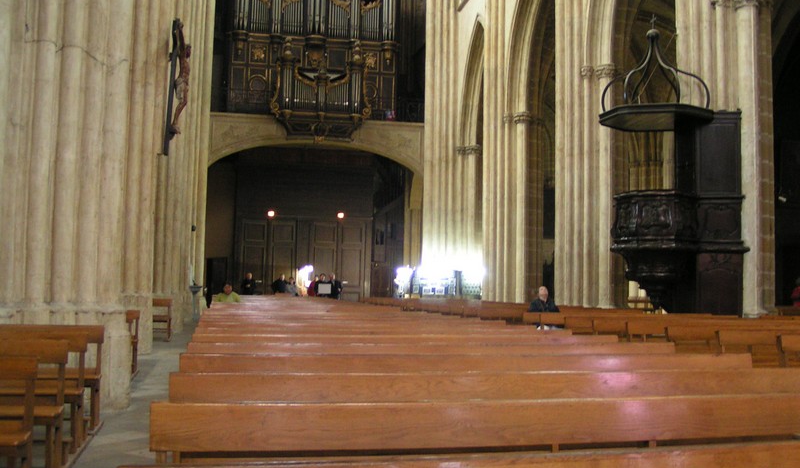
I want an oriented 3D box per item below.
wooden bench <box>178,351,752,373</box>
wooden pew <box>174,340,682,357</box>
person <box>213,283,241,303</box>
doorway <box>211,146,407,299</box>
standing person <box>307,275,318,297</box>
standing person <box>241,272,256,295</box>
[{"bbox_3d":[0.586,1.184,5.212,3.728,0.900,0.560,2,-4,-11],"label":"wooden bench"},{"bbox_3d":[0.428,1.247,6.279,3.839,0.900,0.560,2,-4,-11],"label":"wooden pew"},{"bbox_3d":[-3.887,1.755,19.812,0.540,1.330,0.750,2,-4,-11],"label":"person"},{"bbox_3d":[-3.753,-0.120,37.372,8.805,7.311,1.000,2,-4,-11],"label":"doorway"},{"bbox_3d":[-3.068,2.278,30.948,0.500,1.680,0.320,2,-4,-11],"label":"standing person"},{"bbox_3d":[-5.363,2.235,30.947,0.520,1.720,0.330,2,-4,-11],"label":"standing person"}]

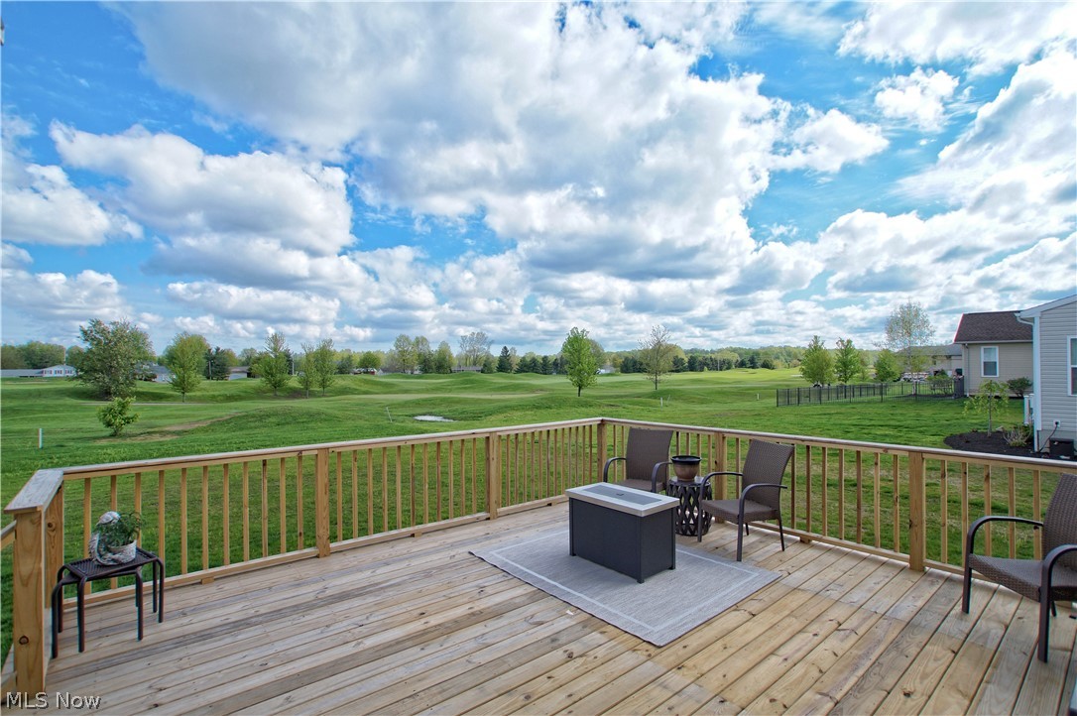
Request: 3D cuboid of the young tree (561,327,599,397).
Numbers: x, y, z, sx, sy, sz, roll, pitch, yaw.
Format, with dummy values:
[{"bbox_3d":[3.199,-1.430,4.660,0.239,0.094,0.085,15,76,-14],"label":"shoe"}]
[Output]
[{"bbox_3d":[3.702,0.370,42.000,3.200,6.050,3.200,0,-1,0],"label":"young tree"}]

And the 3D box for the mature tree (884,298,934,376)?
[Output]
[{"bbox_3d":[28.740,-0.810,37.000,3.910,7.370,3.910,0,0,0],"label":"mature tree"}]

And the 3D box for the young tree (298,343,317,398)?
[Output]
[{"bbox_3d":[-20.251,1.176,42.000,1.600,4.700,1.600,0,-1,0],"label":"young tree"}]

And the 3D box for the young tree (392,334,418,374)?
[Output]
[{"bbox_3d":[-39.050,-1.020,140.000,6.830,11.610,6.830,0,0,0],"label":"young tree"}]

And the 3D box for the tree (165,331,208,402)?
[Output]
[{"bbox_3d":[-28.833,0.768,39.000,2.900,5.660,2.900,0,-1,0],"label":"tree"}]

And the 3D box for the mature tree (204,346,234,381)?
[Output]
[{"bbox_3d":[-73.341,1.312,110.000,5.000,7.870,5.000,0,-1,0],"label":"mature tree"}]

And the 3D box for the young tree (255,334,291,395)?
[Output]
[{"bbox_3d":[-25.057,0.583,45.000,2.800,5.930,2.800,0,-1,0],"label":"young tree"}]

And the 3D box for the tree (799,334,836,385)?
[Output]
[{"bbox_3d":[33.280,0.440,57.000,4.170,6.210,4.170,0,0,0],"label":"tree"}]

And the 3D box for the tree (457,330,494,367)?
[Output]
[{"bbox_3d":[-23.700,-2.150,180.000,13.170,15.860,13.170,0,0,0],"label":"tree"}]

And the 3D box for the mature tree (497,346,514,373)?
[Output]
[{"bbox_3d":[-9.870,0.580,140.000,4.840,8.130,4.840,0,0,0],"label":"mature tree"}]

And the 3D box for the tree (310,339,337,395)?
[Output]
[{"bbox_3d":[-19.710,0.910,44.000,2.410,5.200,2.410,0,0,0],"label":"tree"}]

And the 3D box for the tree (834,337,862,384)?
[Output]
[{"bbox_3d":[42.773,0.445,66.000,3.300,6.230,3.300,0,-1,0],"label":"tree"}]

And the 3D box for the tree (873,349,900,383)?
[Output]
[{"bbox_3d":[49.640,1.160,68.000,3.730,4.720,3.730,0,0,0],"label":"tree"}]

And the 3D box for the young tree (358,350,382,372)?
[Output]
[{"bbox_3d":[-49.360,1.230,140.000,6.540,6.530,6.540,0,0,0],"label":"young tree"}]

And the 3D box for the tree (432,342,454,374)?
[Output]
[{"bbox_3d":[-27.727,-0.145,140.000,6.200,9.290,6.200,0,-1,0],"label":"tree"}]

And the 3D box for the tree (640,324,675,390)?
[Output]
[{"bbox_3d":[12.690,-0.050,51.000,3.840,6.980,3.840,0,0,0],"label":"tree"}]

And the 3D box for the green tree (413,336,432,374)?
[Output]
[{"bbox_3d":[-35.333,-1.052,145.000,6.300,11.430,6.300,0,-1,0],"label":"green tree"}]

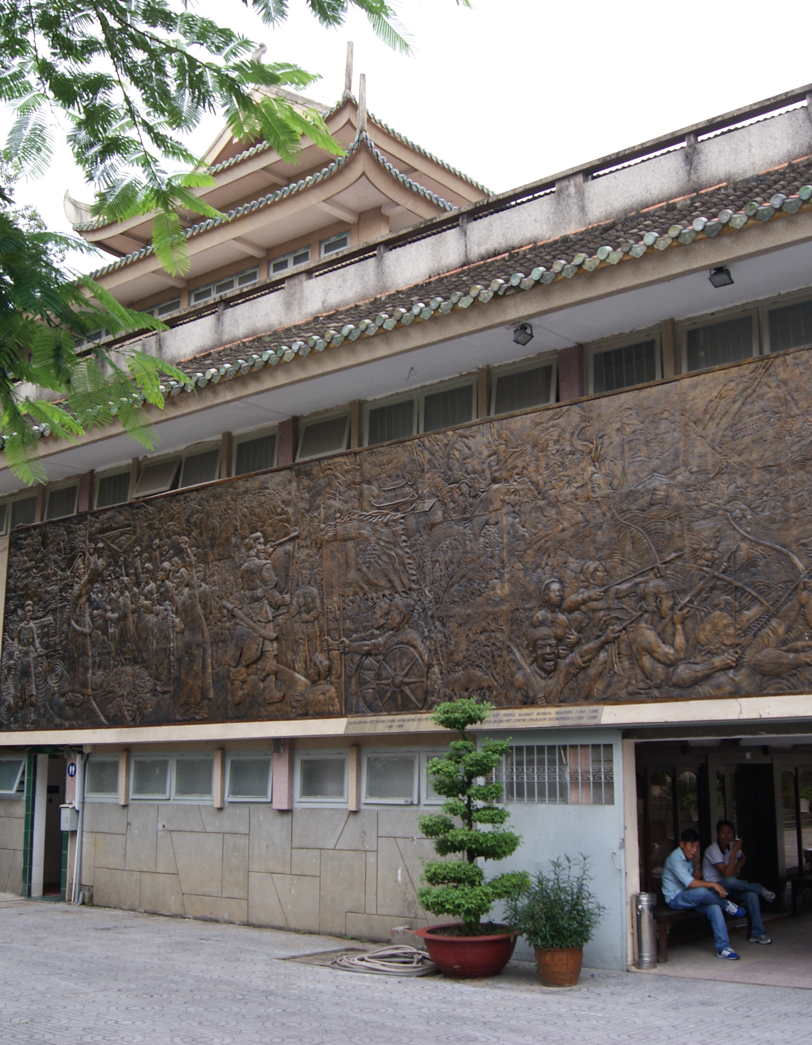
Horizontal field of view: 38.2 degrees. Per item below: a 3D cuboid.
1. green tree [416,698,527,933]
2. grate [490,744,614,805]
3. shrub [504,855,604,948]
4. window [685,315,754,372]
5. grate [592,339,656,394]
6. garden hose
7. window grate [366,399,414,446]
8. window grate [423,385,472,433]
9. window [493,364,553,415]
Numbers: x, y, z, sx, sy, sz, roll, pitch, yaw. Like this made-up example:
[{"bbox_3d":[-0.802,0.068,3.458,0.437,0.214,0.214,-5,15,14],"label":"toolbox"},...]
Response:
[{"bbox_3d":[0.570,2.538,10.271,0.952,1.981,0.876,-1,-12,3],"label":"green tree"},{"bbox_3d":[1.304,2.318,10.757,1.350,0.526,0.050,-10,-15,37],"label":"grate"},{"bbox_3d":[1.219,3.118,9.618,0.761,0.746,0.700,-2,-12,7],"label":"shrub"},{"bbox_3d":[2.998,-1.728,11.182,0.740,0.470,0.090,-10,-16,38],"label":"window"},{"bbox_3d":[2.152,-1.527,11.561,0.692,0.421,0.050,-10,-15,37],"label":"grate"},{"bbox_3d":[-0.185,3.833,10.181,0.980,0.130,0.850,0,-12,-1],"label":"garden hose"},{"bbox_3d":[-0.169,-1.131,13.358,0.666,0.421,0.050,-10,-15,37],"label":"window grate"},{"bbox_3d":[0.467,-1.240,12.866,0.666,0.421,0.050,-10,-15,37],"label":"window grate"},{"bbox_3d":[1.238,-1.418,12.500,0.740,0.470,0.100,-10,-16,38],"label":"window"}]

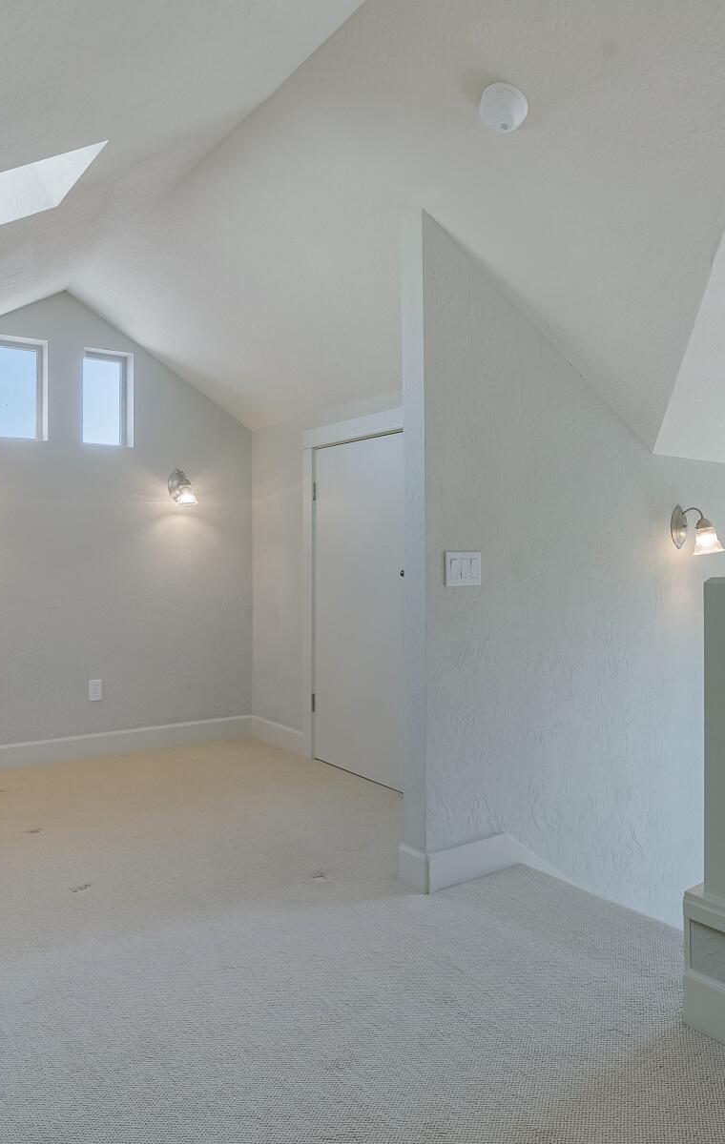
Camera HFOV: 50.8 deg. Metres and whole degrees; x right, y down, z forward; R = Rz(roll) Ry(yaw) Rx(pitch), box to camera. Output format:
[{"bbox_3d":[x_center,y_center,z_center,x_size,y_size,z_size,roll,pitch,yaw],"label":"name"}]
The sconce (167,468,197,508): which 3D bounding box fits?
[{"bbox_3d":[-1.028,-0.492,4.398,0.120,0.213,0.189,0,0,-36],"label":"sconce"}]

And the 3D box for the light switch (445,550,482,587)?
[{"bbox_3d":[0.334,-0.009,2.513,0.164,0.112,0.008,0,0,-36],"label":"light switch"}]

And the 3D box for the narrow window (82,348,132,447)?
[{"bbox_3d":[-1.437,-0.965,4.284,0.271,0.522,0.103,0,0,-36],"label":"narrow window"}]

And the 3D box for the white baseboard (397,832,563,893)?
[{"bbox_3d":[0.415,0.968,2.629,0.601,0.150,0.118,0,0,-36],"label":"white baseboard"}]

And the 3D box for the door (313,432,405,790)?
[{"bbox_3d":[-0.002,0.172,3.789,0.041,1.682,0.865,0,0,-36],"label":"door"}]

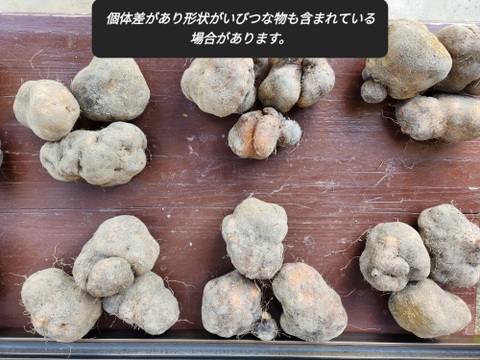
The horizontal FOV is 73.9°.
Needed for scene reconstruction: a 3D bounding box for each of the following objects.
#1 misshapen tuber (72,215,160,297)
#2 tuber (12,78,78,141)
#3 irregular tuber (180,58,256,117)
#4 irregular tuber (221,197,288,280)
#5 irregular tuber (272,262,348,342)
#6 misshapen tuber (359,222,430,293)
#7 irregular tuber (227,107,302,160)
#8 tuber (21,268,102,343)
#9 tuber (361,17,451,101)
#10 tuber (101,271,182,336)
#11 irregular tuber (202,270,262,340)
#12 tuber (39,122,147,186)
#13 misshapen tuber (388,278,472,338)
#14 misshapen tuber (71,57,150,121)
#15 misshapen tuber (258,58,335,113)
[{"bbox_3d":[-0.168,0.107,0.435,0.114,0.095,0.092,-45,90,0],"label":"misshapen tuber"},{"bbox_3d":[-0.270,-0.098,0.445,0.080,0.085,0.079,14,91,0],"label":"tuber"},{"bbox_3d":[-0.031,-0.143,0.463,0.110,0.085,0.098,0,89,0],"label":"irregular tuber"},{"bbox_3d":[0.023,0.077,0.428,0.088,0.077,0.107,-10,91,0],"label":"irregular tuber"},{"bbox_3d":[0.092,0.171,0.448,0.086,0.085,0.118,-30,90,0],"label":"irregular tuber"},{"bbox_3d":[0.209,0.105,0.431,0.086,0.076,0.095,20,91,0],"label":"misshapen tuber"},{"bbox_3d":[0.035,-0.066,0.457,0.105,0.066,0.072,-10,91,0],"label":"irregular tuber"},{"bbox_3d":[-0.249,0.173,0.443,0.110,0.071,0.075,30,91,-1],"label":"tuber"},{"bbox_3d":[0.239,-0.171,0.458,0.122,0.095,0.115,0,89,0],"label":"tuber"},{"bbox_3d":[-0.133,0.167,0.446,0.110,0.065,0.069,30,91,-1],"label":"tuber"},{"bbox_3d":[-0.011,0.170,0.442,0.082,0.072,0.083,-15,91,0],"label":"irregular tuber"},{"bbox_3d":[-0.208,-0.036,0.450,0.147,0.080,0.082,-7,91,0],"label":"tuber"},{"bbox_3d":[0.263,0.179,0.444,0.099,0.069,0.079,20,91,0],"label":"misshapen tuber"},{"bbox_3d":[-0.188,-0.139,0.463,0.111,0.085,0.101,0,89,0],"label":"misshapen tuber"},{"bbox_3d":[0.083,-0.148,0.466,0.110,0.078,0.096,0,89,0],"label":"misshapen tuber"}]

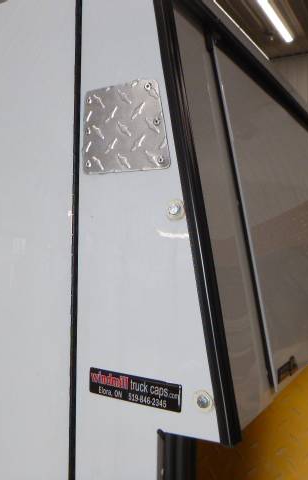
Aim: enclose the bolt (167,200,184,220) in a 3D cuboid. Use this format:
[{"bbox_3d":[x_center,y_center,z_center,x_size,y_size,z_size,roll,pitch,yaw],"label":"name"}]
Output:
[{"bbox_3d":[0.022,-0.034,0.517,0.021,0.021,0.009,0,-1,31],"label":"bolt"}]

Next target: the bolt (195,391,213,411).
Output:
[{"bbox_3d":[0.051,0.174,0.496,0.021,0.021,0.009,0,-1,31],"label":"bolt"}]

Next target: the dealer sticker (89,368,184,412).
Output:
[{"bbox_3d":[-0.025,0.176,0.546,0.129,0.032,0.003,0,-1,31],"label":"dealer sticker"}]

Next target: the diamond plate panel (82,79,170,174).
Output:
[{"bbox_3d":[-0.037,-0.136,0.557,0.129,0.108,0.005,0,-1,31],"label":"diamond plate panel"}]

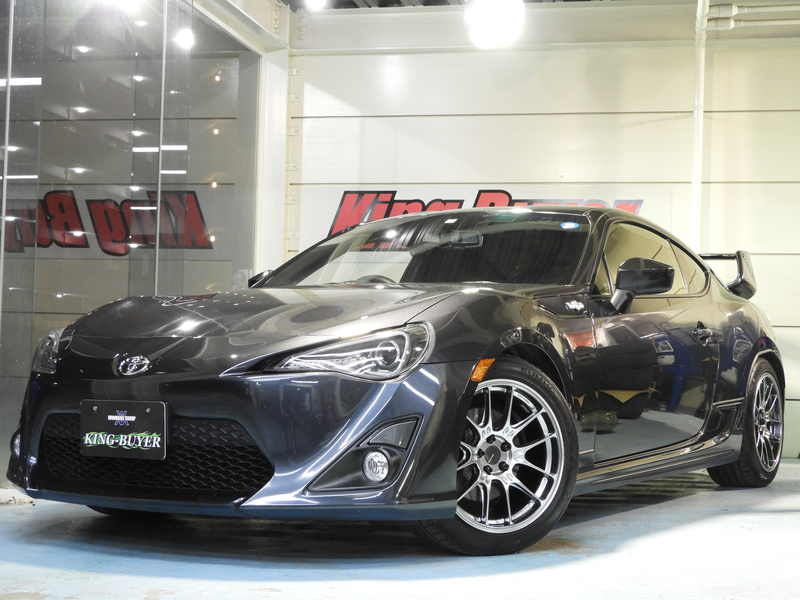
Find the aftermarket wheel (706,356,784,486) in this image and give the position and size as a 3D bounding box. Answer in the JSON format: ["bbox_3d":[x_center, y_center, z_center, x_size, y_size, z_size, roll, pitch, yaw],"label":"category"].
[{"bbox_3d":[1.640,0.573,6.582,0.230,0.630,0.630,0,-2,31],"label":"aftermarket wheel"}]

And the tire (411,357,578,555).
[{"bbox_3d":[0.265,0.486,4.399,0.630,0.630,0.230,2,-2,-32],"label":"tire"}]

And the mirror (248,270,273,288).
[{"bbox_3d":[-0.629,-0.047,6.071,0.200,0.180,0.150,0,-2,31],"label":"mirror"}]

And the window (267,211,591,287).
[{"bbox_3d":[0.080,-0.204,5.526,1.380,0.360,0.840,0,-2,31],"label":"window"}]

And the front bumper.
[{"bbox_3d":[-0.664,0.408,4.303,1.740,0.490,0.570,0,-2,31],"label":"front bumper"}]

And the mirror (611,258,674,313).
[{"bbox_3d":[0.899,-0.055,5.148,0.205,0.190,0.150,0,-2,31],"label":"mirror"}]

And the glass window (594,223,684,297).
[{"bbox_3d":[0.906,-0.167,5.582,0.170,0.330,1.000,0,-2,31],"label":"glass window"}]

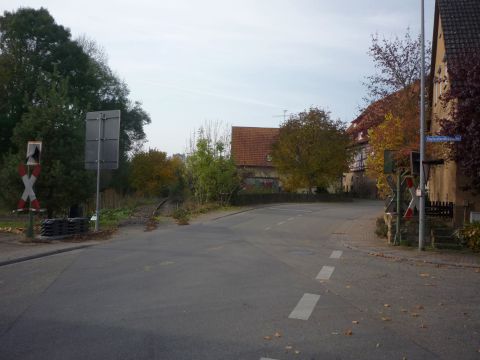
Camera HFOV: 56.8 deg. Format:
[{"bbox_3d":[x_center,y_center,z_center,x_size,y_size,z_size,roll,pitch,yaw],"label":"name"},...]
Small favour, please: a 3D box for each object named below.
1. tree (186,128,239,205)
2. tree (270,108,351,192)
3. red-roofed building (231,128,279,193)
[{"bbox_3d":[-1.670,-0.820,27.000,3.200,4.700,3.000,2,0,0],"label":"tree"},{"bbox_3d":[6.350,-2.400,39.500,7.000,8.200,6.800,2,0,0],"label":"tree"},{"bbox_3d":[3.450,-2.000,49.500,9.300,7.400,8.300,2,0,-4],"label":"red-roofed building"}]

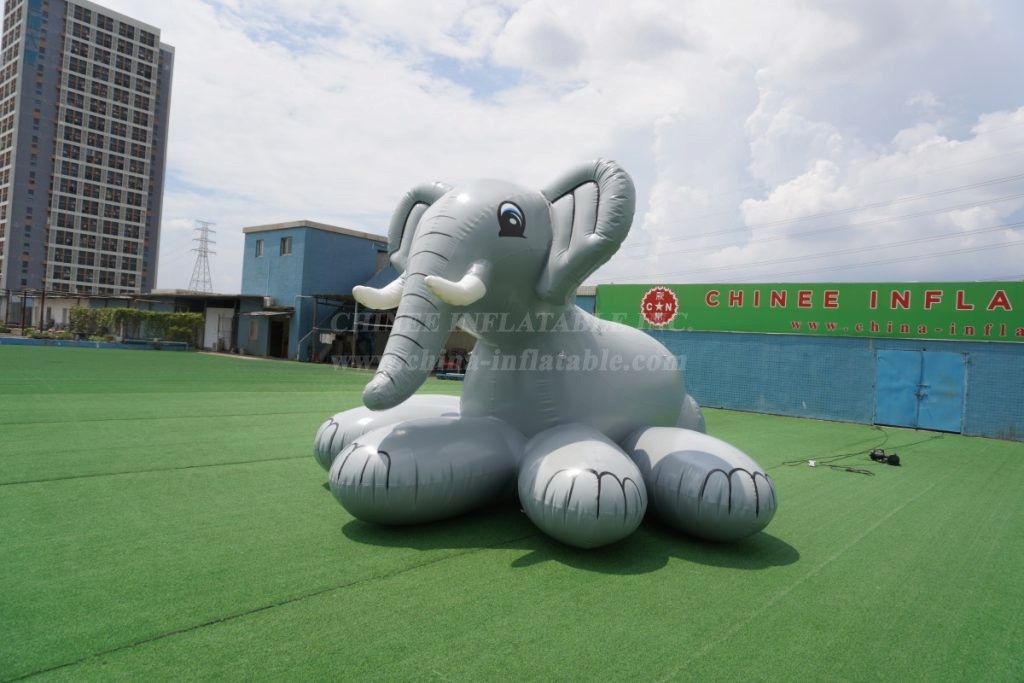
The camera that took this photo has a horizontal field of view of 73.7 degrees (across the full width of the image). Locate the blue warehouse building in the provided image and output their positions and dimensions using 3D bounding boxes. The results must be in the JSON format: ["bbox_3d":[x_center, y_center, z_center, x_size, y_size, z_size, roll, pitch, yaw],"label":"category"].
[{"bbox_3d":[-11.930,-2.767,42.842,6.732,7.803,7.344,3,-1,40],"label":"blue warehouse building"}]

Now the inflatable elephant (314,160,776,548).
[{"bbox_3d":[0.527,-0.086,7.301,4.600,3.450,5.100,3,-1,35],"label":"inflatable elephant"}]

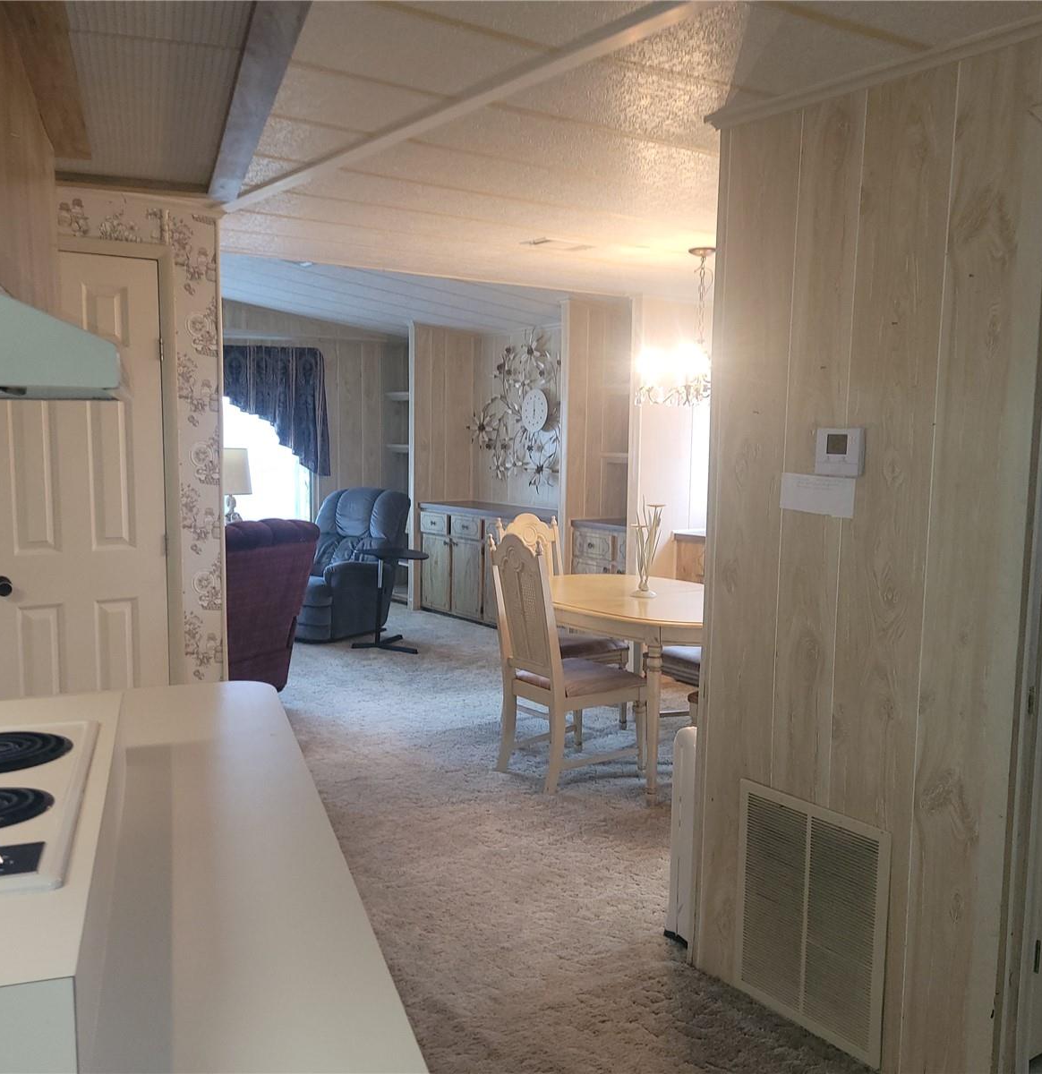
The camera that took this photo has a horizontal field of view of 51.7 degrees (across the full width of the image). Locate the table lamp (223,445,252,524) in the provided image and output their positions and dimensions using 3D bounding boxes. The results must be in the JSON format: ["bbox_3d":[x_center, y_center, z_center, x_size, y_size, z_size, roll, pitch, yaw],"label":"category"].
[{"bbox_3d":[-2.134,-0.324,7.908,0.320,0.680,0.320,-3,8,-35],"label":"table lamp"}]

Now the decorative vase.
[{"bbox_3d":[0.560,0.054,4.810,0.120,0.430,0.130,-3,8,-35],"label":"decorative vase"}]

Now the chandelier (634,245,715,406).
[{"bbox_3d":[0.798,-0.921,4.750,0.580,0.700,0.580,-3,8,-35],"label":"chandelier"}]

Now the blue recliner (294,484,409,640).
[{"bbox_3d":[-1.426,0.154,7.867,0.860,1.010,0.940,5,7,32],"label":"blue recliner"}]

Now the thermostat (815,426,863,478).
[{"bbox_3d":[0.754,-0.199,2.534,0.025,0.108,0.125,-3,8,-35],"label":"thermostat"}]

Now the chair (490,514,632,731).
[{"bbox_3d":[0.188,0.420,5.415,0.480,1.060,0.600,-3,8,-35],"label":"chair"}]

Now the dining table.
[{"bbox_3d":[0.569,0.641,4.874,0.960,0.750,1.420,-3,7,-30],"label":"dining table"}]

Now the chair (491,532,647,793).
[{"bbox_3d":[0.213,0.501,4.682,0.600,1.060,0.480,-3,8,-35],"label":"chair"}]

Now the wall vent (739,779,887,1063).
[{"bbox_3d":[0.717,0.948,2.695,0.015,0.573,0.468,-3,8,-35],"label":"wall vent"}]

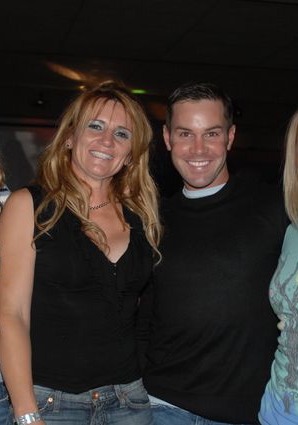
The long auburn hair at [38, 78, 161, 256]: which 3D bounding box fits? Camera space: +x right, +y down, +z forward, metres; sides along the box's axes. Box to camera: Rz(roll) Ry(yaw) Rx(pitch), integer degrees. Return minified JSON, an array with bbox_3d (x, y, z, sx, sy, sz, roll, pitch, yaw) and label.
[{"bbox_3d":[-0.117,-0.098,2.560,0.270,0.395,0.240,2,3,-20],"label":"long auburn hair"}]

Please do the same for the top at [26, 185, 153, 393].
[{"bbox_3d":[-0.133,0.172,2.560,0.330,0.470,0.235,-1,3,-20],"label":"top"}]

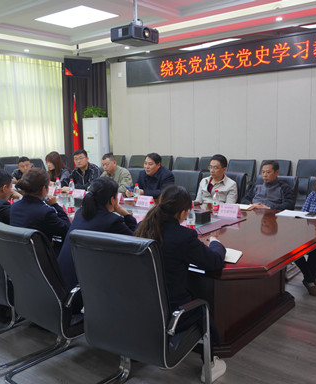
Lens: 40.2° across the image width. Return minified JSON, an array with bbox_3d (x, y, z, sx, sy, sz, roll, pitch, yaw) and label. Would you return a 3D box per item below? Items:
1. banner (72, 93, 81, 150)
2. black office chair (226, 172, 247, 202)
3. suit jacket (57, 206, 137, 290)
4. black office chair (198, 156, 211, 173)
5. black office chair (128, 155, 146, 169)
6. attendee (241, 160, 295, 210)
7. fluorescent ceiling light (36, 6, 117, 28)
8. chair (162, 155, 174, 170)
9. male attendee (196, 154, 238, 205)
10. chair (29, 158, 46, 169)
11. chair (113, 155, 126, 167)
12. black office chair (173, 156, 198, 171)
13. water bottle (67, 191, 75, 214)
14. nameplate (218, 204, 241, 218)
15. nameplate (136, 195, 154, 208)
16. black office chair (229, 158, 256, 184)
[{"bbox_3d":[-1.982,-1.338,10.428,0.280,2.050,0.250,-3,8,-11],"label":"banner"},{"bbox_3d":[0.722,0.296,5.142,0.630,1.010,0.570,-9,11,-42],"label":"black office chair"},{"bbox_3d":[-0.390,0.395,2.874,0.500,0.593,0.580,5,10,39],"label":"suit jacket"},{"bbox_3d":[0.883,-0.101,7.890,0.600,1.011,0.680,5,10,39],"label":"black office chair"},{"bbox_3d":[-0.575,-0.224,8.964,0.570,1.000,0.630,6,11,40],"label":"black office chair"},{"bbox_3d":[1.068,0.270,4.548,0.740,1.198,0.580,-9,11,-44],"label":"attendee"},{"bbox_3d":[-1.331,-2.851,7.087,1.200,0.060,0.800,6,11,40],"label":"fluorescent ceiling light"},{"bbox_3d":[-0.040,-0.189,8.654,0.600,1.011,0.680,5,10,39],"label":"chair"},{"bbox_3d":[0.602,0.203,4.925,0.560,1.260,0.820,7,11,43],"label":"male attendee"},{"bbox_3d":[-2.579,-0.289,9.758,0.660,1.003,0.600,5,10,39],"label":"chair"},{"bbox_3d":[-1.050,-0.293,9.589,0.600,1.060,0.660,5,10,39],"label":"chair"},{"bbox_3d":[0.447,-0.154,8.379,0.600,1.060,0.660,5,10,39],"label":"black office chair"},{"bbox_3d":[-0.816,0.117,4.043,0.066,0.235,0.066,-1,8,0],"label":"water bottle"},{"bbox_3d":[0.681,0.174,4.035,0.070,0.095,0.220,-8,10,-39],"label":"nameplate"},{"bbox_3d":[-0.133,0.108,4.537,0.200,0.090,0.080,6,11,40],"label":"nameplate"},{"bbox_3d":[1.324,-0.022,7.319,0.570,1.000,0.630,6,11,40],"label":"black office chair"}]

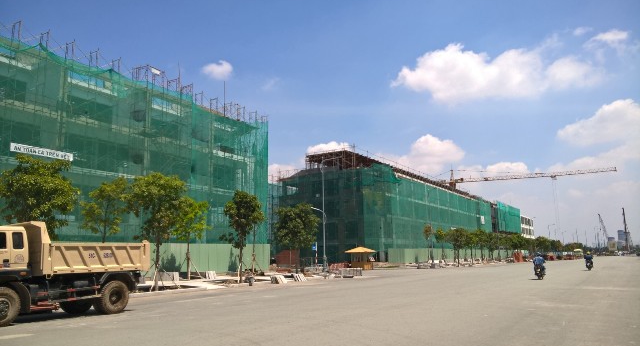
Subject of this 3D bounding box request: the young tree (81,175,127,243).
[{"bbox_3d":[-12.001,3.201,28.383,2.555,6.090,2.555,-6,-11,30],"label":"young tree"}]

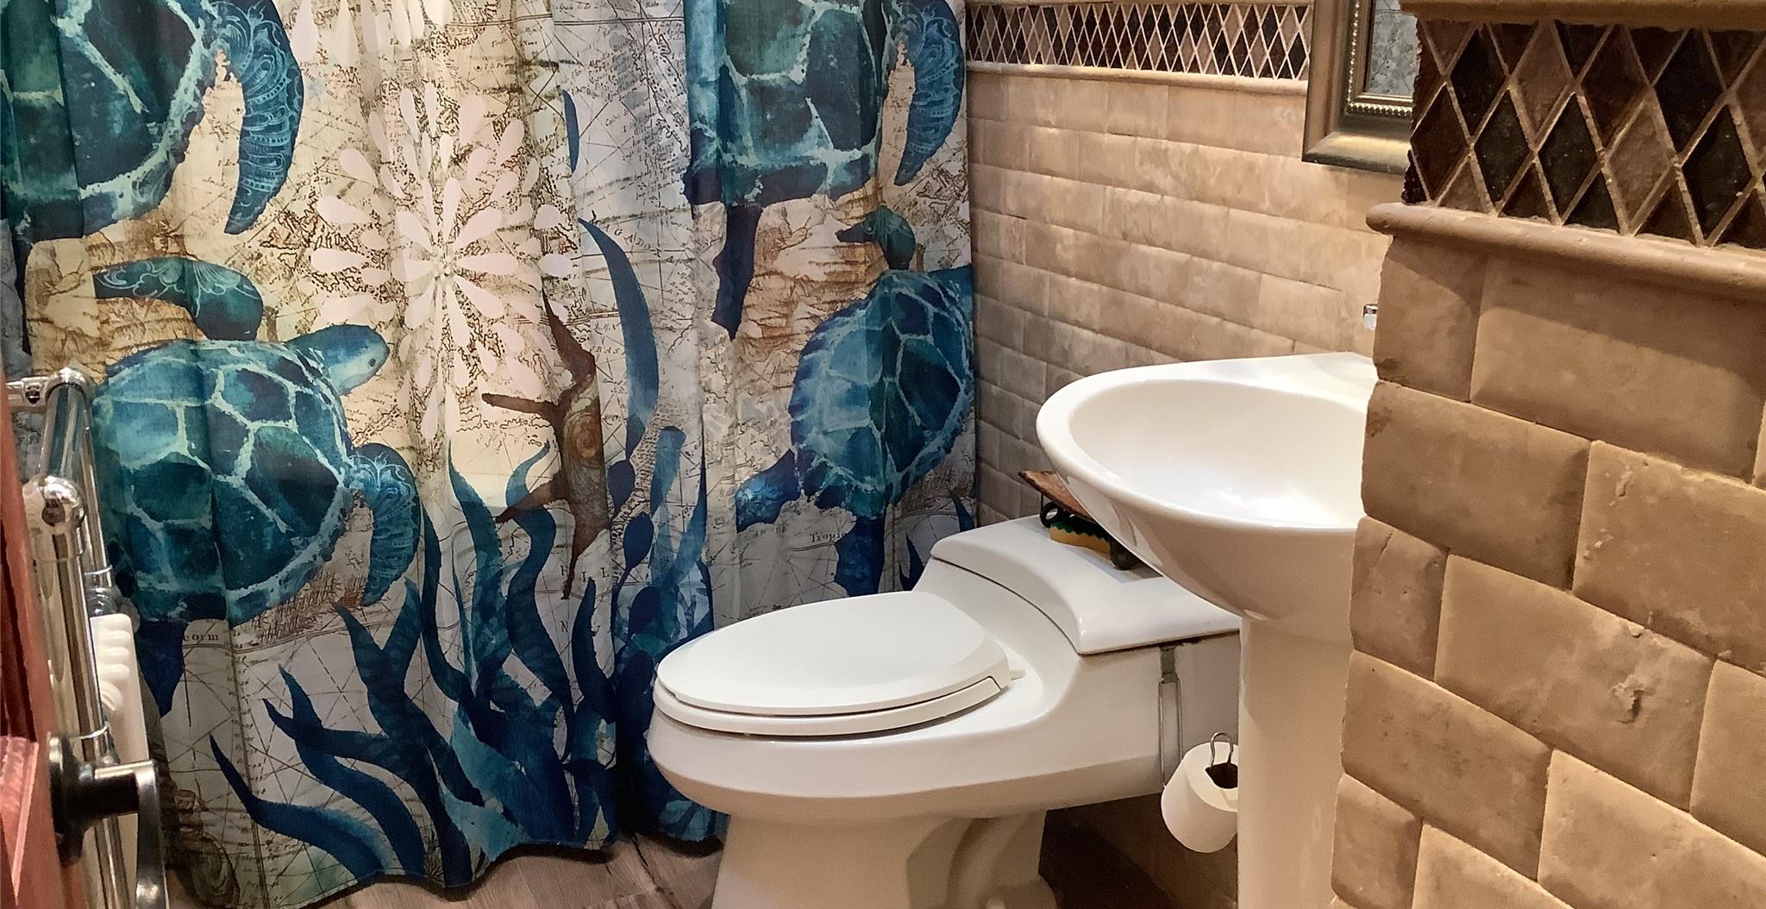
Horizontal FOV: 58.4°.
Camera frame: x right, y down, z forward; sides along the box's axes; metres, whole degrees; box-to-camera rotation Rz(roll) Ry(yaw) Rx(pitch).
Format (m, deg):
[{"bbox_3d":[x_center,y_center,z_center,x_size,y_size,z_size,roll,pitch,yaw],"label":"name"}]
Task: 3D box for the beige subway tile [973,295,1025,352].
[{"bbox_3d":[0.211,-0.233,2.799,0.012,0.076,0.164,-7,17,-25],"label":"beige subway tile"}]

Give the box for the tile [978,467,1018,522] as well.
[{"bbox_3d":[0.212,0.067,2.878,0.012,0.076,0.152,-7,17,-25],"label":"tile"}]

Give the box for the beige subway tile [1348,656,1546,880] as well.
[{"bbox_3d":[0.295,0.160,0.833,0.011,0.073,0.138,-7,17,-25],"label":"beige subway tile"}]

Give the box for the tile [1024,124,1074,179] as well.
[{"bbox_3d":[0.278,-0.494,2.585,0.012,0.076,0.152,-7,17,-25],"label":"tile"}]

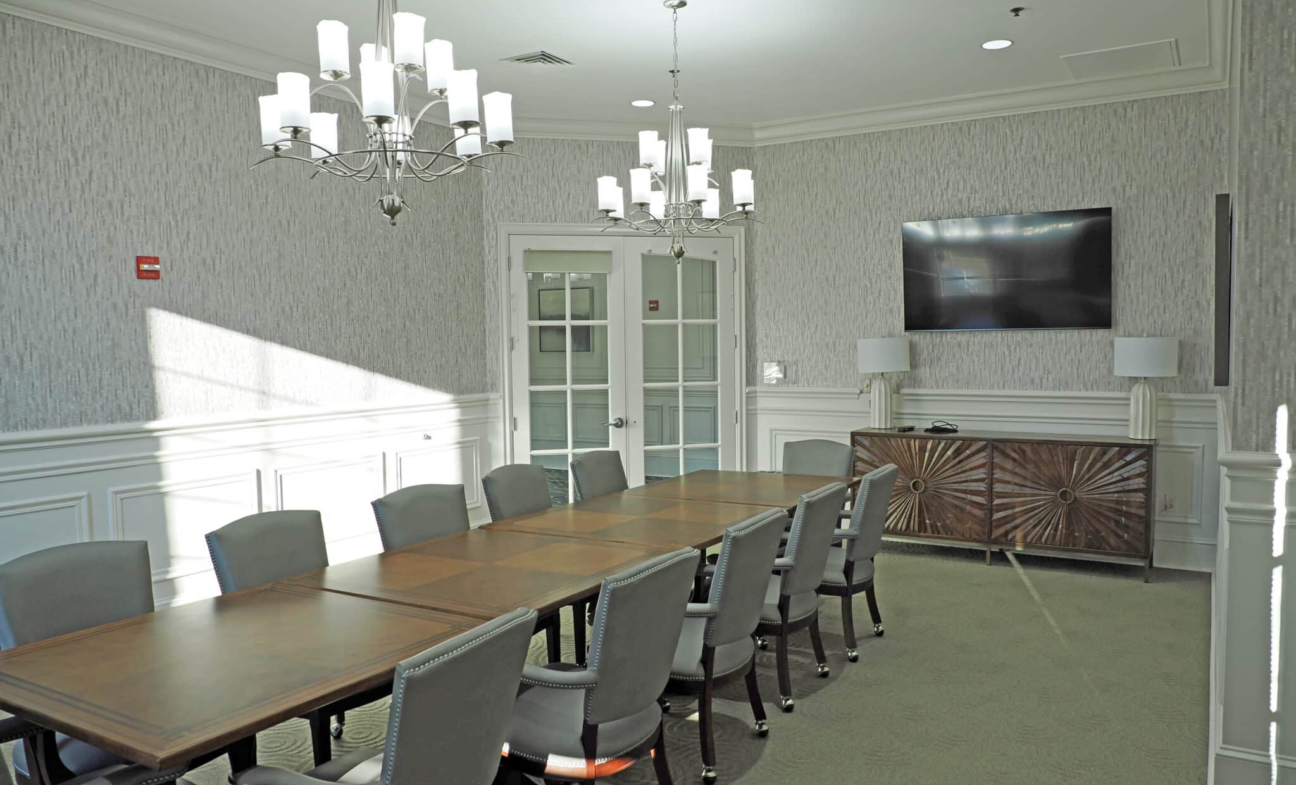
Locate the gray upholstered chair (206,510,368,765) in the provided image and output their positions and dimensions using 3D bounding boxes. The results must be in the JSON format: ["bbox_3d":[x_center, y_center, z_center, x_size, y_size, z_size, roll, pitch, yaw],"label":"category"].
[{"bbox_3d":[-1.230,0.957,3.363,0.650,0.953,0.635,1,4,30],"label":"gray upholstered chair"}]

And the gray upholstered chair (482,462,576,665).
[{"bbox_3d":[-0.454,0.872,4.620,0.650,0.953,0.635,1,4,28],"label":"gray upholstered chair"}]

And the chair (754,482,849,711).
[{"bbox_3d":[0.546,0.885,4.158,0.650,0.953,0.635,1,4,31],"label":"chair"}]

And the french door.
[{"bbox_3d":[-0.173,-0.038,7.343,1.830,2.440,0.080,-2,3,-13],"label":"french door"}]

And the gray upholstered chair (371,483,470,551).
[{"bbox_3d":[-0.801,0.914,3.991,0.650,0.953,0.635,1,4,31],"label":"gray upholstered chair"}]

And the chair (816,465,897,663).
[{"bbox_3d":[0.963,0.846,4.739,0.650,0.953,0.635,1,4,31],"label":"chair"}]

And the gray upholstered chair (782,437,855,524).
[{"bbox_3d":[0.941,0.801,5.489,0.635,0.953,0.650,1,4,32],"label":"gray upholstered chair"}]

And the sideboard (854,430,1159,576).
[{"bbox_3d":[2.491,0.753,6.439,1.964,0.896,0.430,1,4,29],"label":"sideboard"}]

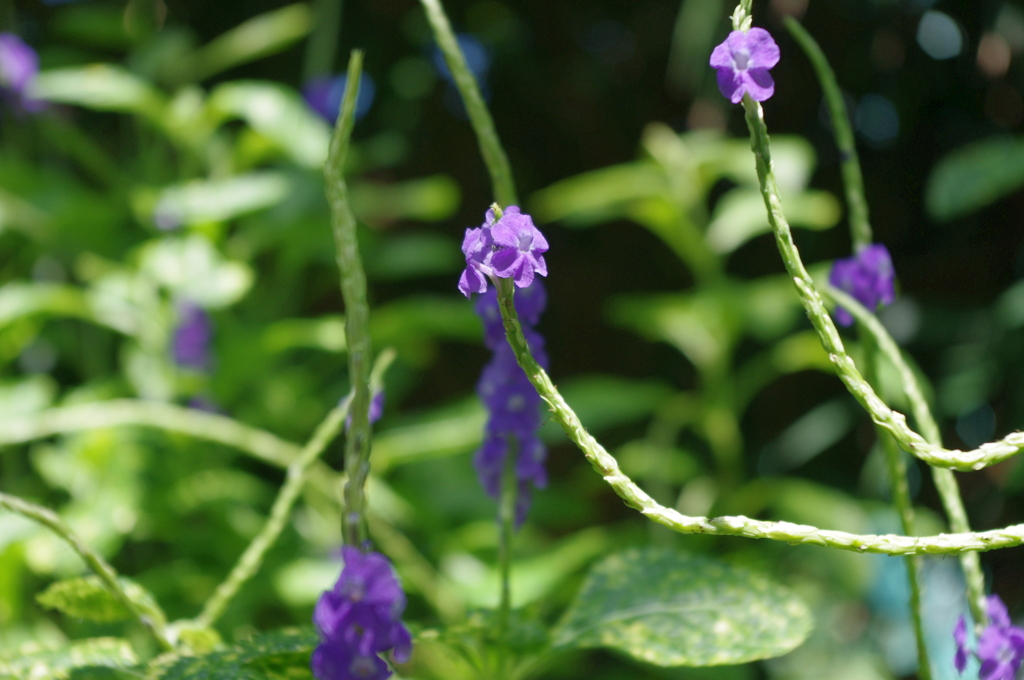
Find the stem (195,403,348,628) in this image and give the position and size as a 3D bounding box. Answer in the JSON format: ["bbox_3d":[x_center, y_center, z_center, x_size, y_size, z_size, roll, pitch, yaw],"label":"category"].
[{"bbox_3d":[-0.055,0.040,0.532,0.006,0.061,0.006,33,-5,0],"label":"stem"}]

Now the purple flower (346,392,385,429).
[{"bbox_3d":[-0.033,0.016,0.530,0.009,0.009,0.009,-1,12,-6],"label":"purple flower"}]

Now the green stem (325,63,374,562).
[{"bbox_3d":[-0.029,-0.007,0.417,0.009,0.089,0.009,0,3,0],"label":"green stem"}]

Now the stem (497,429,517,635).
[{"bbox_3d":[-0.001,0.045,0.530,0.004,0.047,0.004,0,0,0],"label":"stem"}]

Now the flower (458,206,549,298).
[{"bbox_3d":[-0.002,-0.017,0.450,0.018,0.018,0.016,-2,12,-11],"label":"flower"}]

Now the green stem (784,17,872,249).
[{"bbox_3d":[0.073,-0.047,0.517,0.009,0.054,0.007,-19,5,0],"label":"green stem"}]

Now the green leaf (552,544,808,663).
[{"bbox_3d":[0.039,0.061,0.530,0.060,0.010,0.038,-4,41,-6],"label":"green leaf"}]

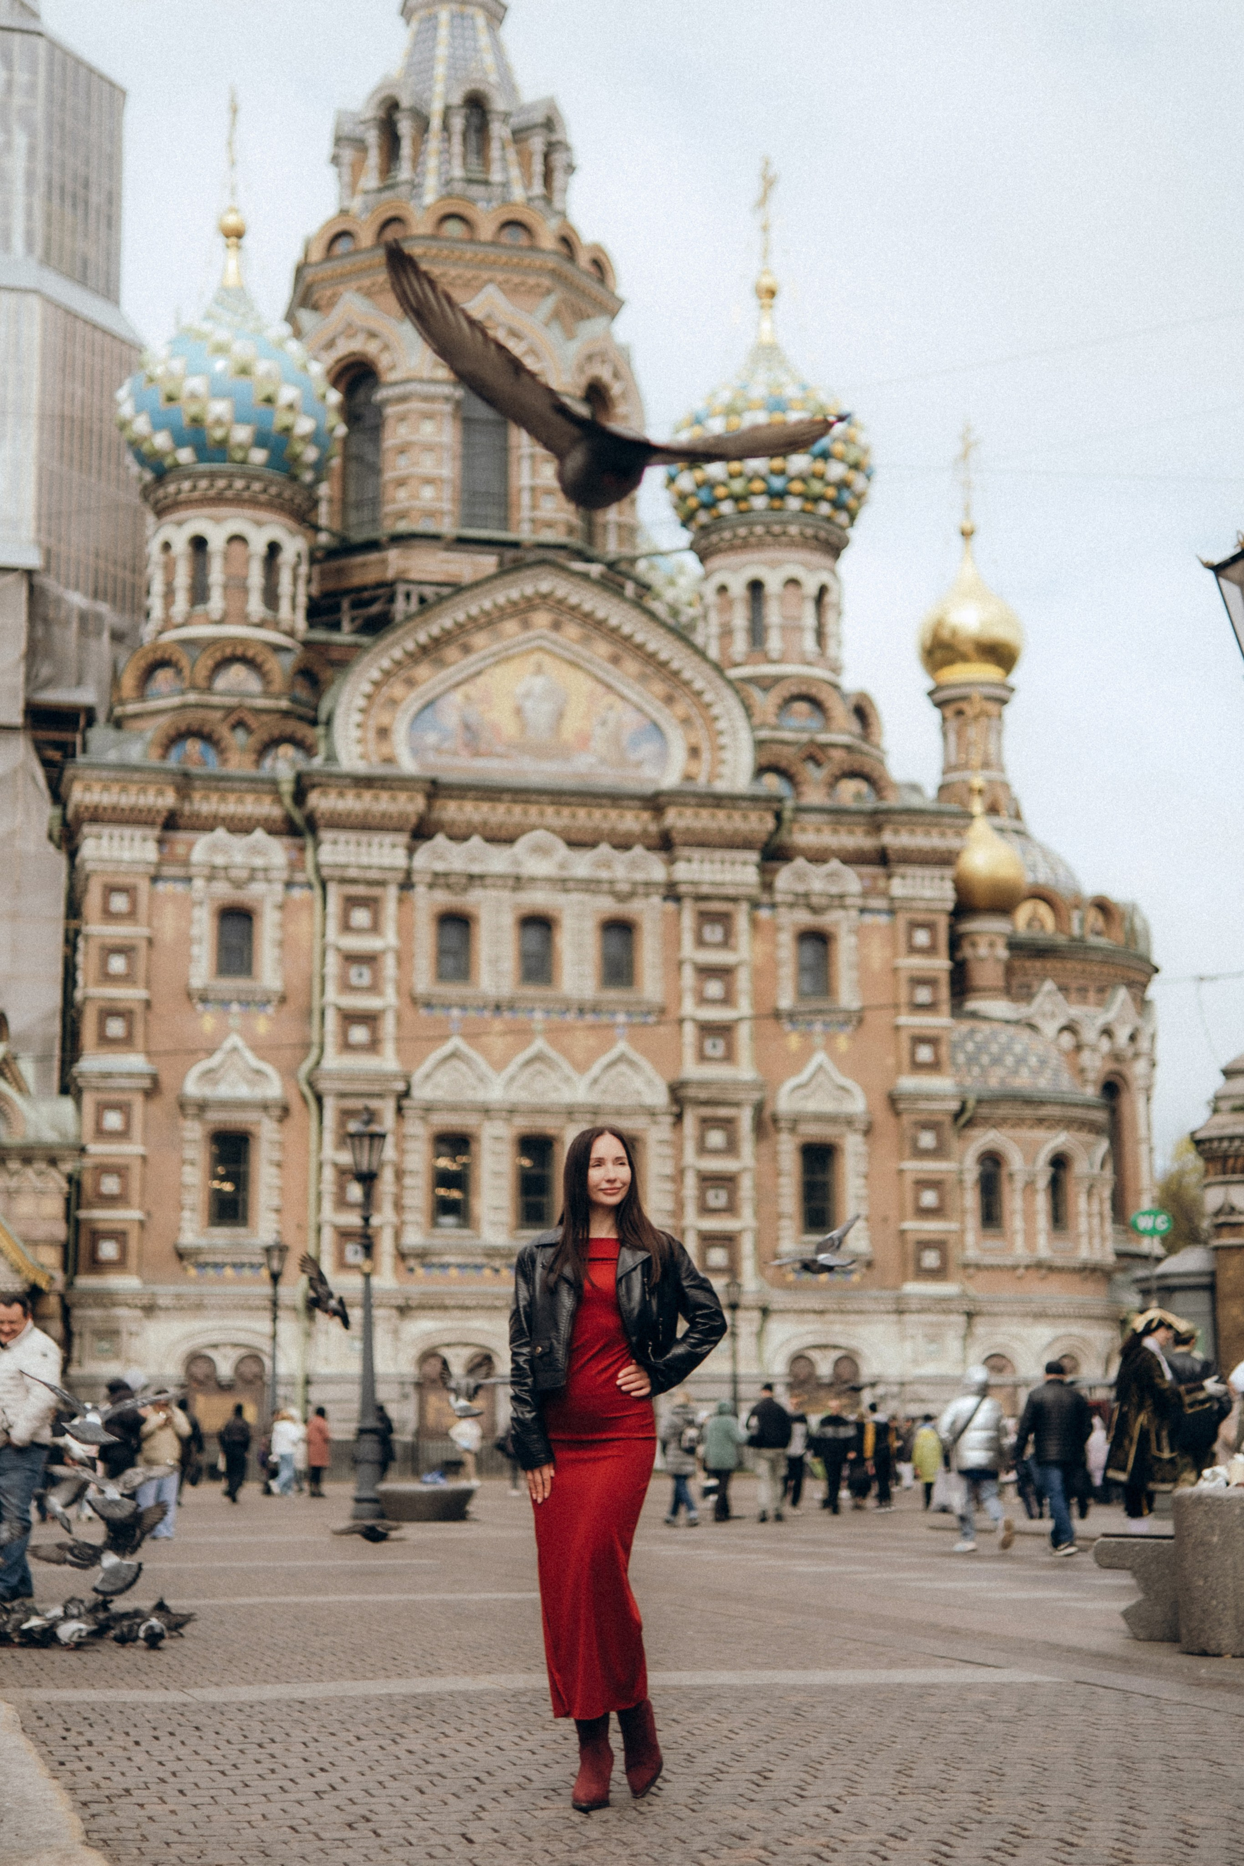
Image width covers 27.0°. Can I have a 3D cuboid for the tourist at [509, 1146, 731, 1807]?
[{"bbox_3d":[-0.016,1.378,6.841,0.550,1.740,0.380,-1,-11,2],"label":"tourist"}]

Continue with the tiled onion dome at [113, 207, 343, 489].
[{"bbox_3d":[-13.186,-19.964,87.520,7.733,9.757,7.733,2,-11,-13],"label":"tiled onion dome"}]

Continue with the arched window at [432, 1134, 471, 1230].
[{"bbox_3d":[-5.010,7.333,76.101,1.179,2.781,0.300,3,-12,-16],"label":"arched window"}]

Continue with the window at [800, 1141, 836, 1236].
[{"bbox_3d":[6.365,8.289,83.772,1.185,2.970,0.300,2,-12,-13],"label":"window"}]

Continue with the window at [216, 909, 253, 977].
[{"bbox_3d":[-11.319,0.338,75.670,1.060,2.077,0.300,3,-12,-16],"label":"window"}]

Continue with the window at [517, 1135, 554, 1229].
[{"bbox_3d":[-2.574,7.400,76.793,1.156,2.807,0.300,3,-12,-16],"label":"window"}]

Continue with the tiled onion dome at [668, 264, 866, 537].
[{"bbox_3d":[5.339,-18.898,94.258,7.427,11.067,7.427,0,-11,0],"label":"tiled onion dome"}]

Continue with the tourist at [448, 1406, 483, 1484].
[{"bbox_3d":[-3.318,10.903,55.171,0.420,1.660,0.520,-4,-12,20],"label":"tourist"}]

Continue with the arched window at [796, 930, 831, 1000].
[{"bbox_3d":[6.306,1.052,85.213,1.155,2.294,0.300,2,-12,-13],"label":"arched window"}]

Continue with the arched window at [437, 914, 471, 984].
[{"bbox_3d":[-5.361,0.507,82.471,1.175,2.220,0.300,2,-12,-13],"label":"arched window"}]

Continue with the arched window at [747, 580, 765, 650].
[{"bbox_3d":[4.687,-11.080,90.530,0.627,2.551,0.300,-4,-12,16],"label":"arched window"}]

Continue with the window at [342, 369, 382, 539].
[{"bbox_3d":[-9.795,-18.098,97.508,1.857,6.882,0.400,-7,-13,31],"label":"window"}]

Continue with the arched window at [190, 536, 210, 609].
[{"bbox_3d":[-12.962,-11.040,79.424,0.598,2.223,0.300,-3,-11,14],"label":"arched window"}]

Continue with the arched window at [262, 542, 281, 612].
[{"bbox_3d":[-10.831,-10.944,80.031,0.300,2.139,0.654,-11,-15,43],"label":"arched window"}]

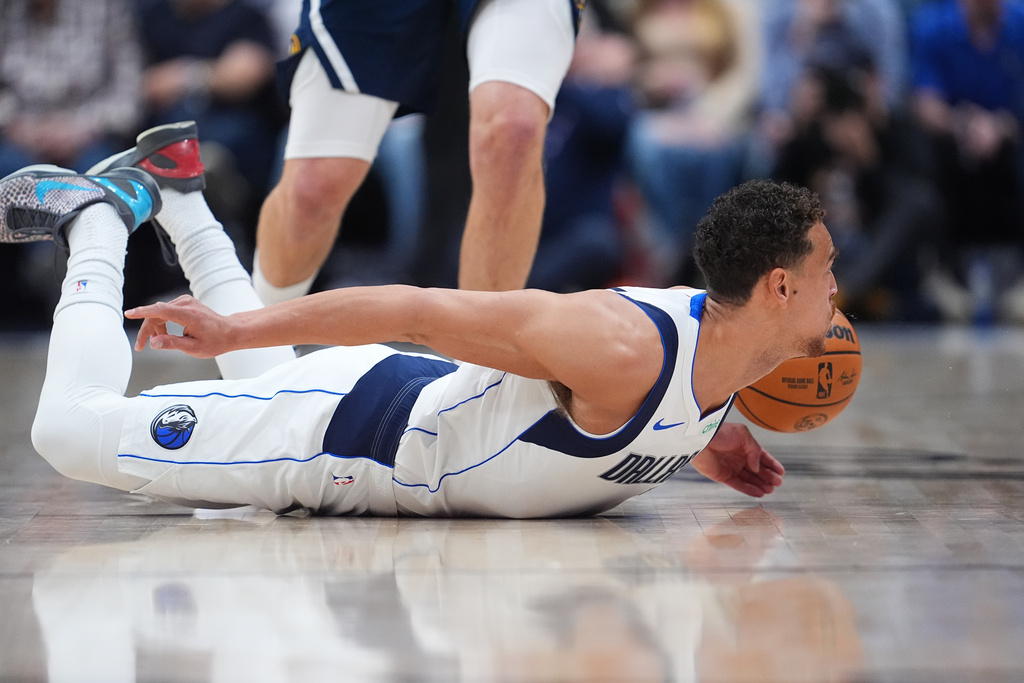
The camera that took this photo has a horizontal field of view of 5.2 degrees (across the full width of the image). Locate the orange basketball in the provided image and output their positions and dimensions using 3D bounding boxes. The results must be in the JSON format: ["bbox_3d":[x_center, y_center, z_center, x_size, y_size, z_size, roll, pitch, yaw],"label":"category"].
[{"bbox_3d":[0.468,0.035,19.100,0.240,0.240,0.240,0,1,0],"label":"orange basketball"}]

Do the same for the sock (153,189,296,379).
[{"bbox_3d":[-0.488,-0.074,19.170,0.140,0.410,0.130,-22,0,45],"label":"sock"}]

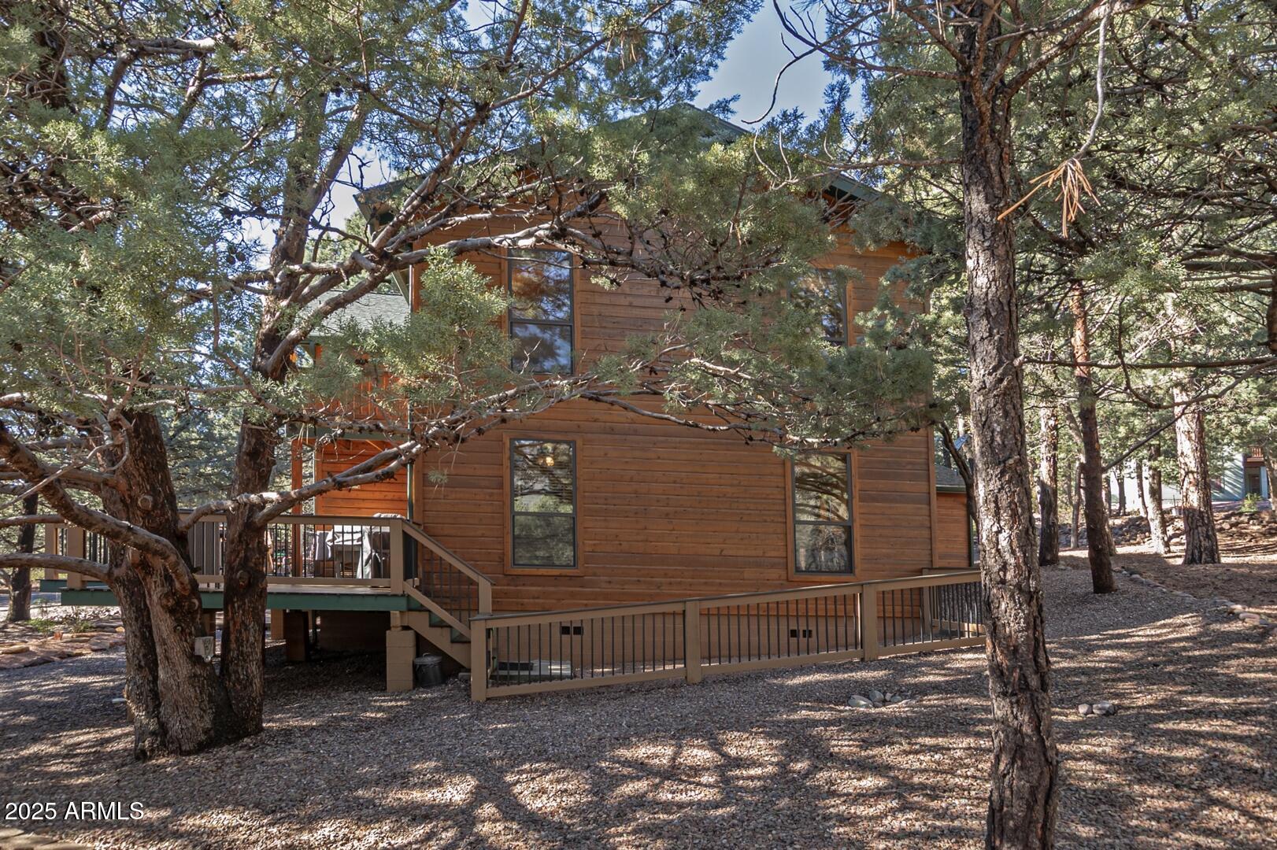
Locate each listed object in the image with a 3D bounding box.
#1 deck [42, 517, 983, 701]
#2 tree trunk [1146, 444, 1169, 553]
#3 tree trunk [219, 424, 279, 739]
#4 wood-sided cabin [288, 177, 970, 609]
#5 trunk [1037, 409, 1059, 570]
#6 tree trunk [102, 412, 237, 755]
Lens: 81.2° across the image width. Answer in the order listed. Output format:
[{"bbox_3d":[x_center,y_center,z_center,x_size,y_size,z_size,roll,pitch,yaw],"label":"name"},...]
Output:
[{"bbox_3d":[-1.550,2.170,10.000,10.800,2.000,3.800,0,-4,-7],"label":"deck"},{"bbox_3d":[14.296,2.061,20.500,0.480,3.100,0.450,0,-4,0],"label":"tree trunk"},{"bbox_3d":[-3.803,1.511,7.250,0.480,3.000,0.460,0,-4,0],"label":"tree trunk"},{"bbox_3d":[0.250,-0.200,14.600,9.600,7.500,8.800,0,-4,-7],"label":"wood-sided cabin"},{"bbox_3d":[9.790,1.503,17.800,0.480,3.800,0.470,0,-4,0],"label":"trunk"},{"bbox_3d":[-4.384,1.469,7.000,0.980,3.050,0.780,0,-4,0],"label":"tree trunk"}]

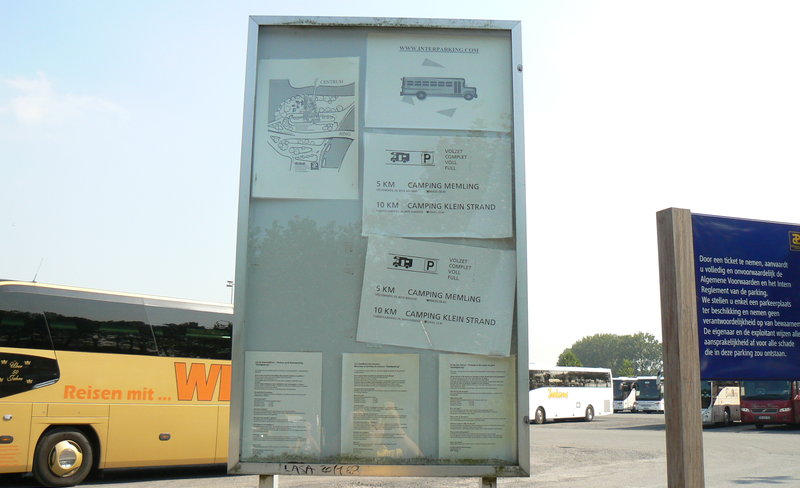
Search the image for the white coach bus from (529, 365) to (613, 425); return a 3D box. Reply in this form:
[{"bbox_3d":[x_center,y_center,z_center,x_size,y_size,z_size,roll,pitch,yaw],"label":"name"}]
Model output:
[{"bbox_3d":[9.776,9.805,54.049,2.550,3.500,12.100,-9,-14,41],"label":"white coach bus"}]

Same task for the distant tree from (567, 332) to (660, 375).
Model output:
[{"bbox_3d":[40.156,22.861,153.408,18.000,13.600,13.000,-2,-11,14],"label":"distant tree"}]

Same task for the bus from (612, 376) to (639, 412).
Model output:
[{"bbox_3d":[24.279,15.507,85.116,2.550,3.500,12.100,-8,-13,38],"label":"bus"}]

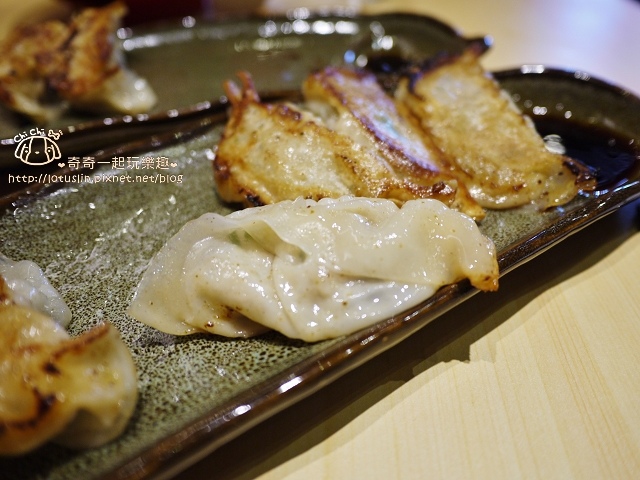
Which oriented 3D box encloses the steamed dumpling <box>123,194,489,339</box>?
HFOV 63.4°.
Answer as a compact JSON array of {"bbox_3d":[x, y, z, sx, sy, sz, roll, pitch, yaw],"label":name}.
[{"bbox_3d":[-0.001,0.007,0.136,0.092,0.029,0.041,-5,41,-6],"label":"steamed dumpling"}]

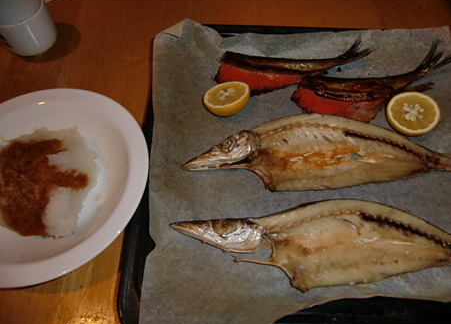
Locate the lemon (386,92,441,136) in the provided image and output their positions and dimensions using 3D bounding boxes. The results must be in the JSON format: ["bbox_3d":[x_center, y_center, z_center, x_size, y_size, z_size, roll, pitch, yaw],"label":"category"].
[{"bbox_3d":[0.215,-0.051,0.364,0.055,0.027,0.055,-4,65,7],"label":"lemon"}]

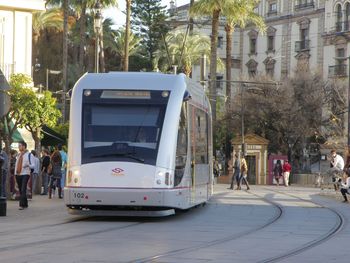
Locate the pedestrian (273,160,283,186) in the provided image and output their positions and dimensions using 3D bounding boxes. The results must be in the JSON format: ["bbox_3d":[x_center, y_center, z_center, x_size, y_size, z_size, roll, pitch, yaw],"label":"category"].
[{"bbox_3d":[6.342,2.586,77.000,0.550,1.584,0.400,0,-2,14],"label":"pedestrian"}]

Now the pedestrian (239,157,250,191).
[{"bbox_3d":[3.399,1.968,61.300,0.750,1.837,0.500,0,-2,-3],"label":"pedestrian"}]

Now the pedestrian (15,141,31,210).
[{"bbox_3d":[-3.990,1.160,32.600,0.550,1.781,0.420,-1,-2,34],"label":"pedestrian"}]

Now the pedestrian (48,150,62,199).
[{"bbox_3d":[-4.117,1.489,42.800,0.520,1.651,0.420,0,-2,6],"label":"pedestrian"}]

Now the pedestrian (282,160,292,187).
[{"bbox_3d":[6.882,2.571,76.000,0.550,1.600,0.400,0,-2,18],"label":"pedestrian"}]

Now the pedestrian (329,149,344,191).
[{"bbox_3d":[6.834,1.628,52.500,0.650,1.763,0.500,1,-2,-24],"label":"pedestrian"}]

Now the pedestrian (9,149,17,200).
[{"bbox_3d":[-5.619,1.487,43.300,0.380,1.653,0.480,-1,-2,41],"label":"pedestrian"}]

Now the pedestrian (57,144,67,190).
[{"bbox_3d":[-3.977,1.378,43.800,0.520,1.855,0.380,1,-2,-24],"label":"pedestrian"}]

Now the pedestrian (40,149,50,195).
[{"bbox_3d":[-4.995,1.572,48.000,0.480,1.755,0.360,2,-2,-41],"label":"pedestrian"}]

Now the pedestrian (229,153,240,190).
[{"bbox_3d":[2.979,2.009,61.800,0.700,1.783,0.500,0,-2,-3],"label":"pedestrian"}]

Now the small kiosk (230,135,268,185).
[{"bbox_3d":[5.114,1.896,84.300,2.500,3.343,2.200,0,-2,2],"label":"small kiosk"}]

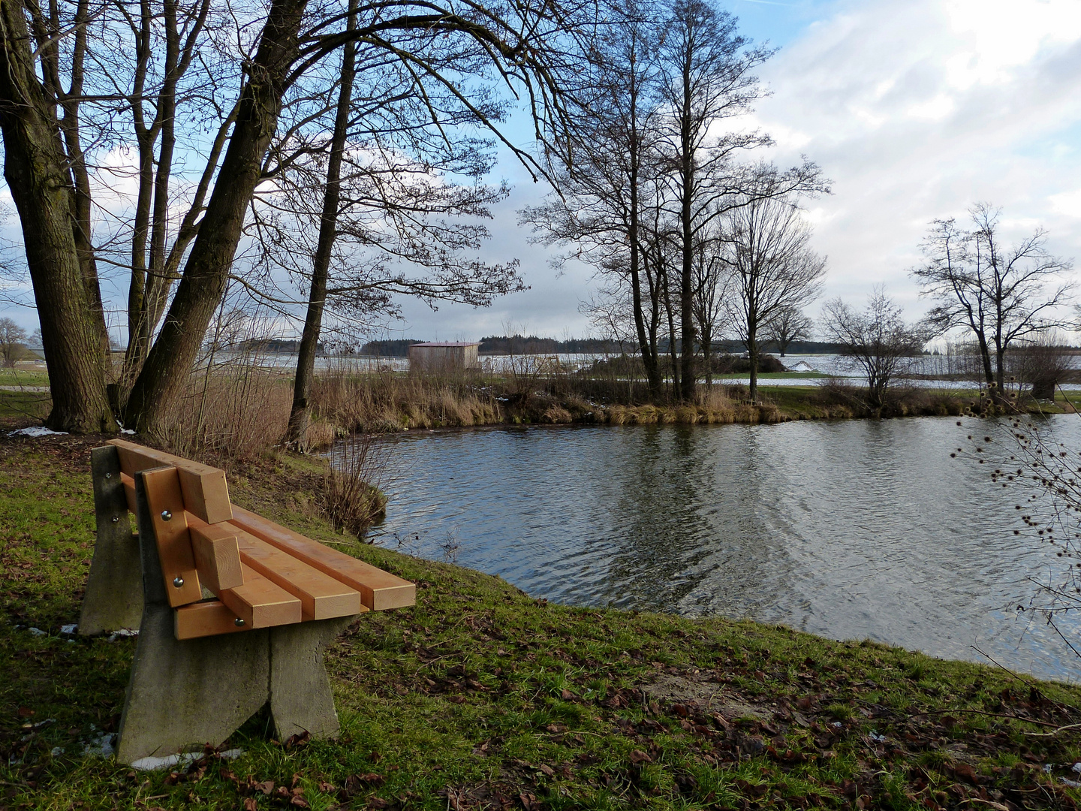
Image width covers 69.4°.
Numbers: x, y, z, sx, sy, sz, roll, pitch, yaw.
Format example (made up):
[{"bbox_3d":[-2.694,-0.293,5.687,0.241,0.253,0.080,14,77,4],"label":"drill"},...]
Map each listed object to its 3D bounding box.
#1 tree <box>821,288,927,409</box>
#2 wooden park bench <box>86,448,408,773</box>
[{"bbox_3d":[11.324,-1.921,26.500,3.583,4.099,3.500,0,4,0],"label":"tree"},{"bbox_3d":[-1.159,0.543,2.663,0.629,0.798,2.079,0,0,-34],"label":"wooden park bench"}]

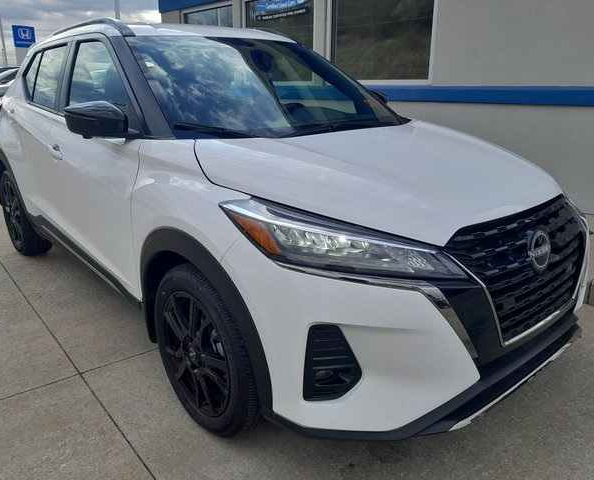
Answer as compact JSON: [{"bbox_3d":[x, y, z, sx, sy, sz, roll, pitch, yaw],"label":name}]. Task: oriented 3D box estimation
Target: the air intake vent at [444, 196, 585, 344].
[{"bbox_3d":[0.800,0.086,1.680,0.910,0.390,0.170,-14,23,-39],"label":"air intake vent"}]

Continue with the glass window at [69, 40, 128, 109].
[{"bbox_3d":[-0.946,-0.764,2.389,0.060,0.410,0.900,11,6,-44],"label":"glass window"}]

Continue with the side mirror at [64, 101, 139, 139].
[{"bbox_3d":[-0.796,-0.482,2.018,0.260,0.155,0.180,-14,23,-39],"label":"side mirror"}]

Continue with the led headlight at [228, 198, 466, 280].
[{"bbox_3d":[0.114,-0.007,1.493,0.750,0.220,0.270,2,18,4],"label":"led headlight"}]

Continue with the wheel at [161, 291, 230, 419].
[{"bbox_3d":[-0.320,0.403,1.879,0.170,0.468,0.468,-14,23,-39],"label":"wheel"}]

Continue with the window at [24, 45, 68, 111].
[{"bbox_3d":[-1.593,-1.001,3.100,0.060,0.400,0.900,11,6,-44],"label":"window"}]

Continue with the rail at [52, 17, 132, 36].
[{"bbox_3d":[-1.211,-1.152,2.802,0.060,0.120,1.350,-14,23,-39],"label":"rail"}]

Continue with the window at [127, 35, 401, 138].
[{"bbox_3d":[-0.162,-0.825,2.552,1.400,0.140,0.880,-14,55,-39],"label":"window"}]

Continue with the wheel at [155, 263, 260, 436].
[{"bbox_3d":[-0.303,0.399,1.893,0.210,0.657,0.657,-14,23,-39],"label":"wheel"}]

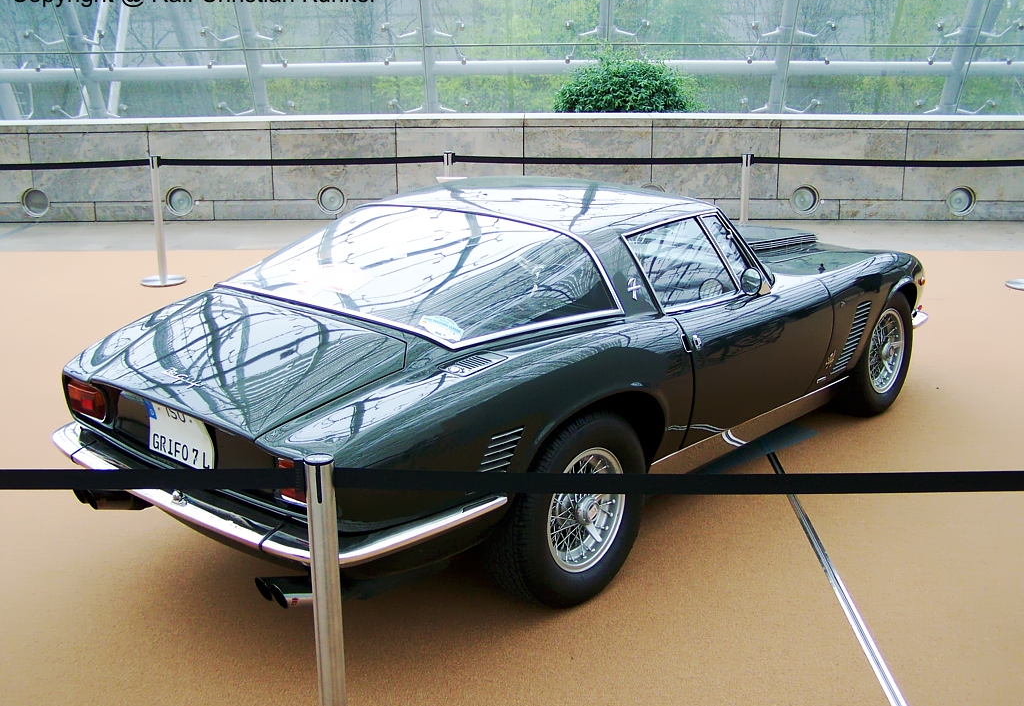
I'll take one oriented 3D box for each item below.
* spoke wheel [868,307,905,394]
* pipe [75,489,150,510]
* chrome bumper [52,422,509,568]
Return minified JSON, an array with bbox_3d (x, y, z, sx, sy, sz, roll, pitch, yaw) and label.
[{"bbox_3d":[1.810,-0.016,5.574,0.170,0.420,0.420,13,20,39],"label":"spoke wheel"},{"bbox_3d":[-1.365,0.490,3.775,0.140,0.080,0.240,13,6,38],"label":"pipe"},{"bbox_3d":[-0.852,0.325,3.544,1.660,0.120,0.650,13,20,39],"label":"chrome bumper"}]

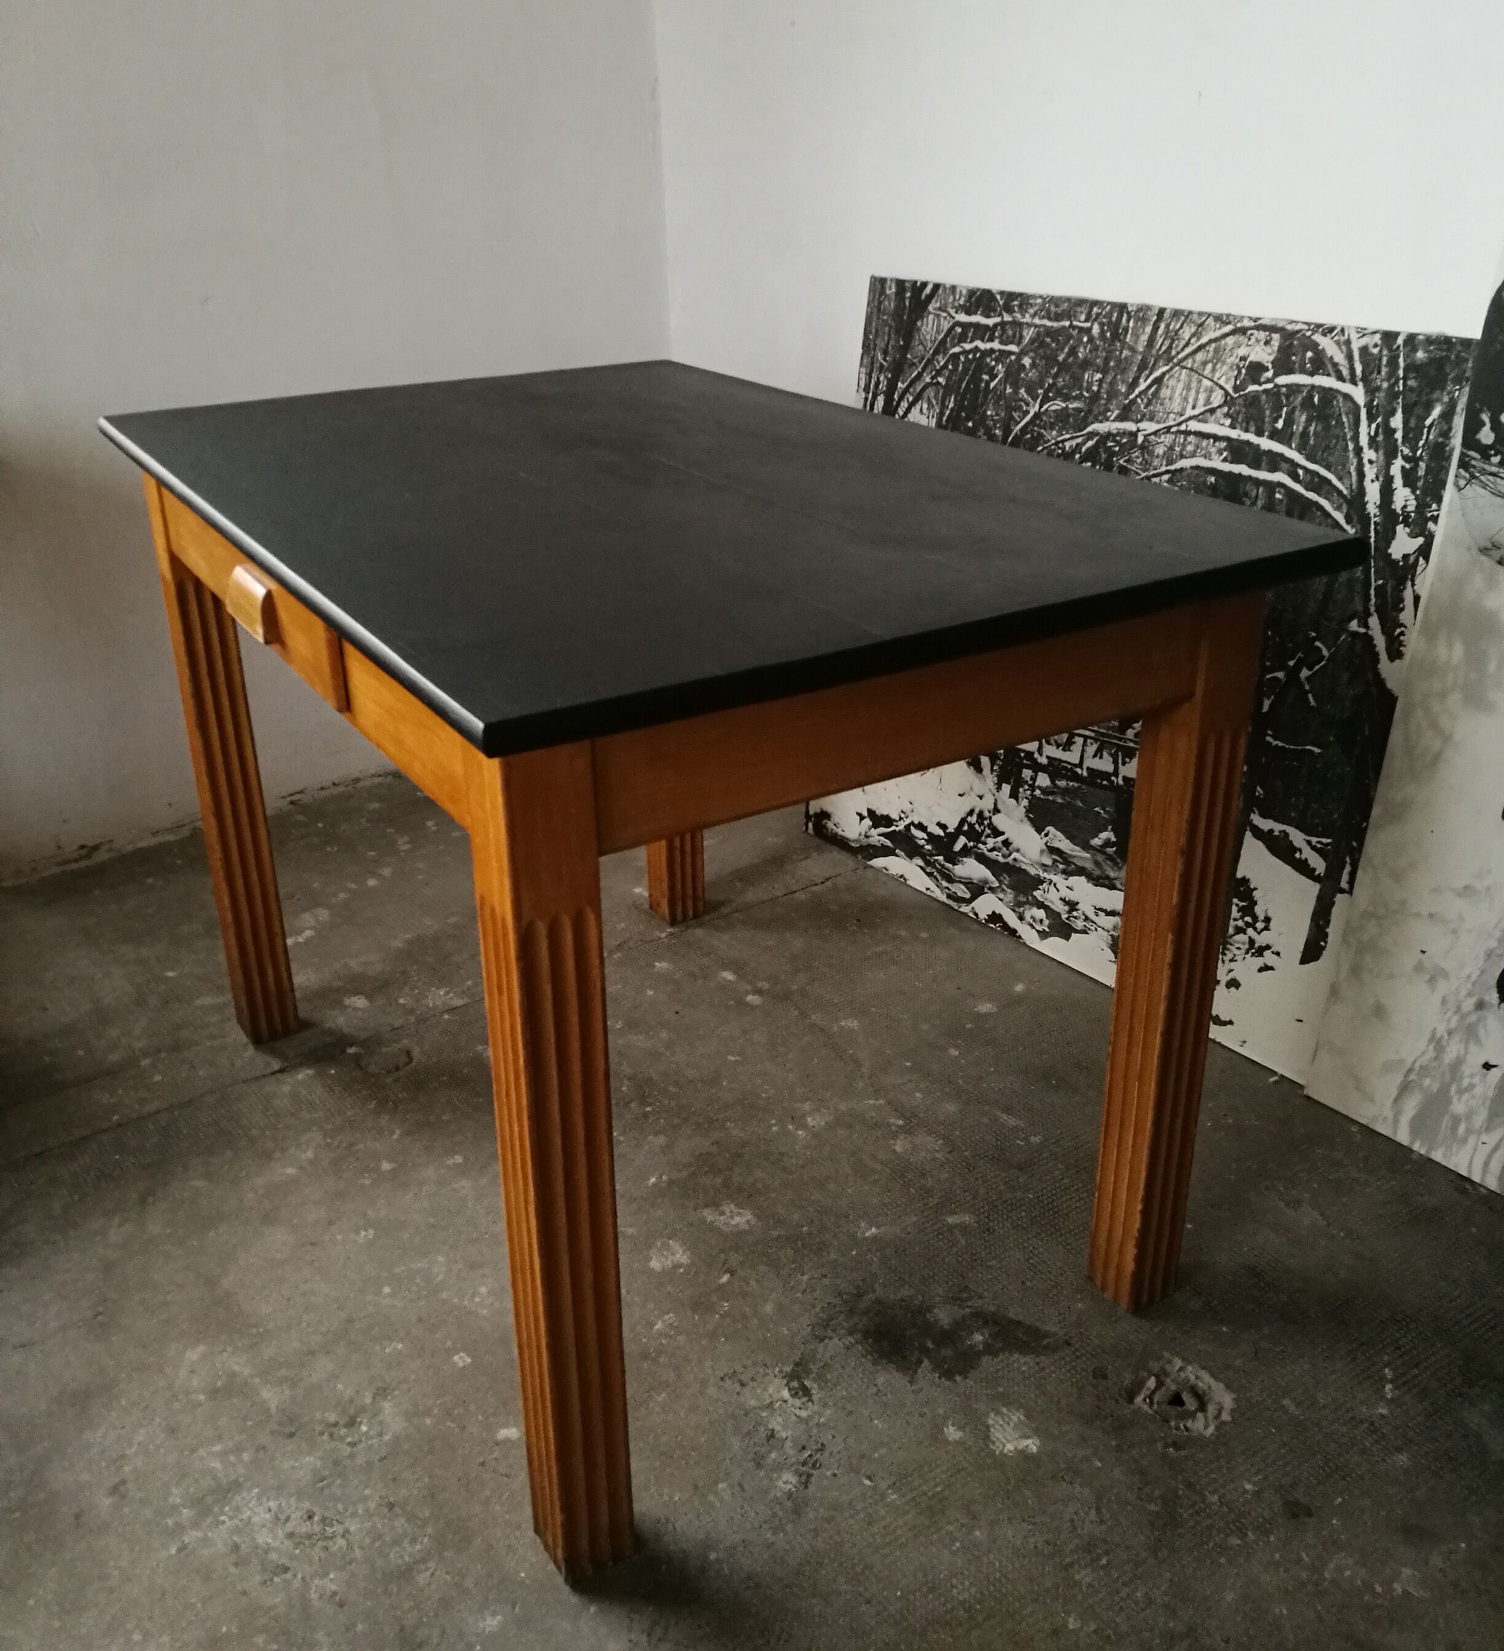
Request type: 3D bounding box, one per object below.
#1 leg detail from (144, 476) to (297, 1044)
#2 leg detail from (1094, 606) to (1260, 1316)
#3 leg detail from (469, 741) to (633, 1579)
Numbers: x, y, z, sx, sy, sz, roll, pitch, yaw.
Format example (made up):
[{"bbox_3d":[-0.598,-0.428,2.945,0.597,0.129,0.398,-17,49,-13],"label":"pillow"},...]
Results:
[{"bbox_3d":[-0.622,-0.080,1.852,0.061,0.736,0.061,-15,28,-28],"label":"leg detail"},{"bbox_3d":[0.373,0.119,1.399,0.061,0.736,0.061,-15,28,-28],"label":"leg detail"},{"bbox_3d":[-0.138,0.253,1.121,0.061,0.736,0.061,-15,28,-28],"label":"leg detail"}]

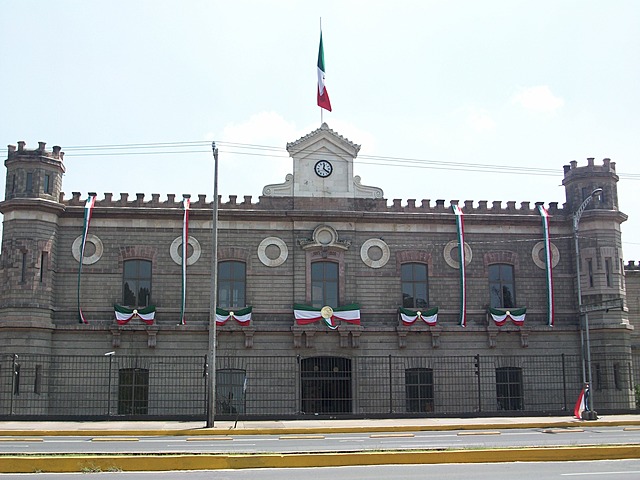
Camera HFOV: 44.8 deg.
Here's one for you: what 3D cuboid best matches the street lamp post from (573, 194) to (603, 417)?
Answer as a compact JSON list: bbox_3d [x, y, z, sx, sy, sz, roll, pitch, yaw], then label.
[{"bbox_3d":[12.230,2.943,35.179,0.700,10.239,2.700,1,-11,-7],"label":"street lamp post"}]

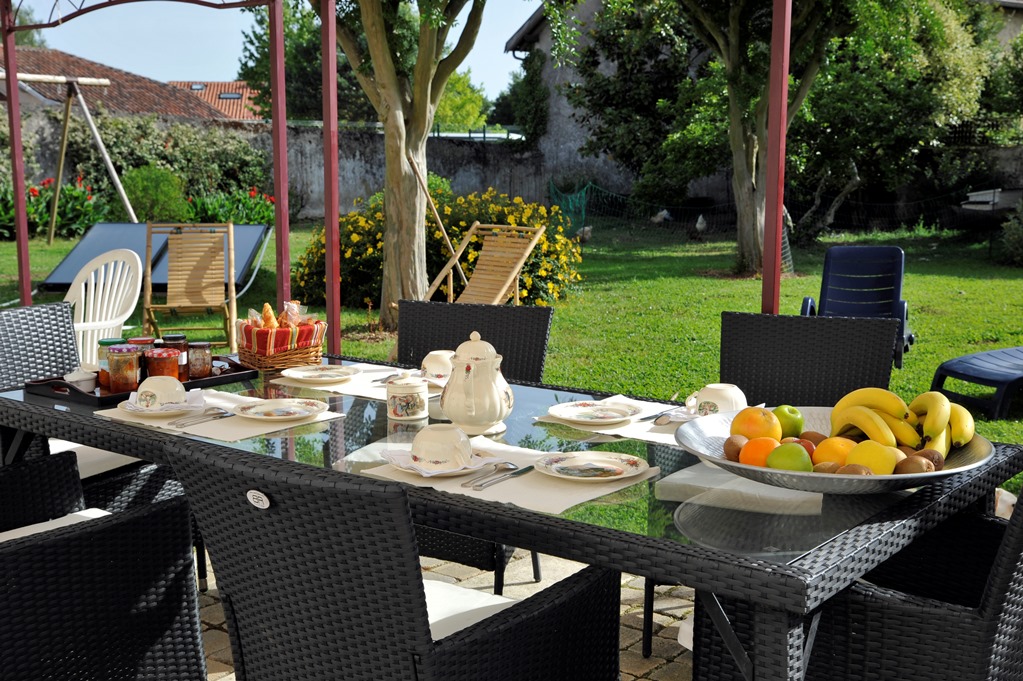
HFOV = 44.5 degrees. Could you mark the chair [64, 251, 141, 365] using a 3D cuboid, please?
[{"bbox_3d":[-1.910,0.077,5.509,0.570,0.900,0.570,7,10,38],"label":"chair"}]

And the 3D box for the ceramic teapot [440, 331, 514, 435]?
[{"bbox_3d":[-0.074,0.087,2.695,0.160,0.212,0.235,1,8,5],"label":"ceramic teapot"}]

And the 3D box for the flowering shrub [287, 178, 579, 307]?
[{"bbox_3d":[-0.739,-1.032,12.380,2.820,1.130,2.000,0,8,0],"label":"flowering shrub"}]

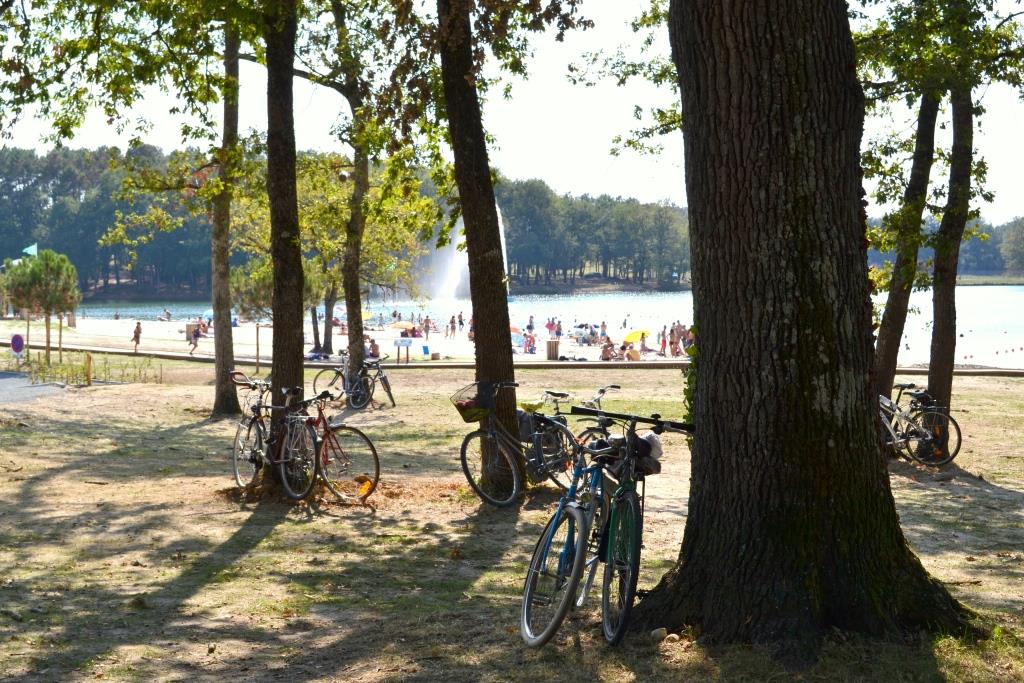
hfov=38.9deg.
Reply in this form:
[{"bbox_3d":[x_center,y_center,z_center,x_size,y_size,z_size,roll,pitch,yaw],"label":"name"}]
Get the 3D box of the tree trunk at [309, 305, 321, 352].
[{"bbox_3d":[-10.200,-0.660,75.000,0.500,2.700,0.420,0,3,0],"label":"tree trunk"}]

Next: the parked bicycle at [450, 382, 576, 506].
[{"bbox_3d":[0.080,0.890,13.120,0.630,1.070,1.750,3,4,43],"label":"parked bicycle"}]

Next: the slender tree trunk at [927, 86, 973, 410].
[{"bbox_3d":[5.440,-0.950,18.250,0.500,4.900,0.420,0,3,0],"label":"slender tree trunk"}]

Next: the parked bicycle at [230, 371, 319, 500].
[{"bbox_3d":[-2.170,0.860,13.200,0.600,1.060,1.720,-2,4,-36],"label":"parked bicycle"}]

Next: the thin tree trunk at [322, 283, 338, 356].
[{"bbox_3d":[-9.400,-1.130,75.000,0.650,3.900,0.520,0,3,0],"label":"thin tree trunk"}]

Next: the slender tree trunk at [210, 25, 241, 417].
[{"bbox_3d":[-5.270,-2.380,26.800,0.520,7.600,0.500,0,3,0],"label":"slender tree trunk"}]

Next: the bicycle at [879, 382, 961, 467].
[{"bbox_3d":[4.660,1.020,17.870,1.740,1.040,0.600,0,3,3],"label":"bicycle"}]

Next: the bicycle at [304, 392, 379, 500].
[{"bbox_3d":[-1.730,0.930,13.550,0.600,1.010,1.720,-2,3,-29],"label":"bicycle"}]

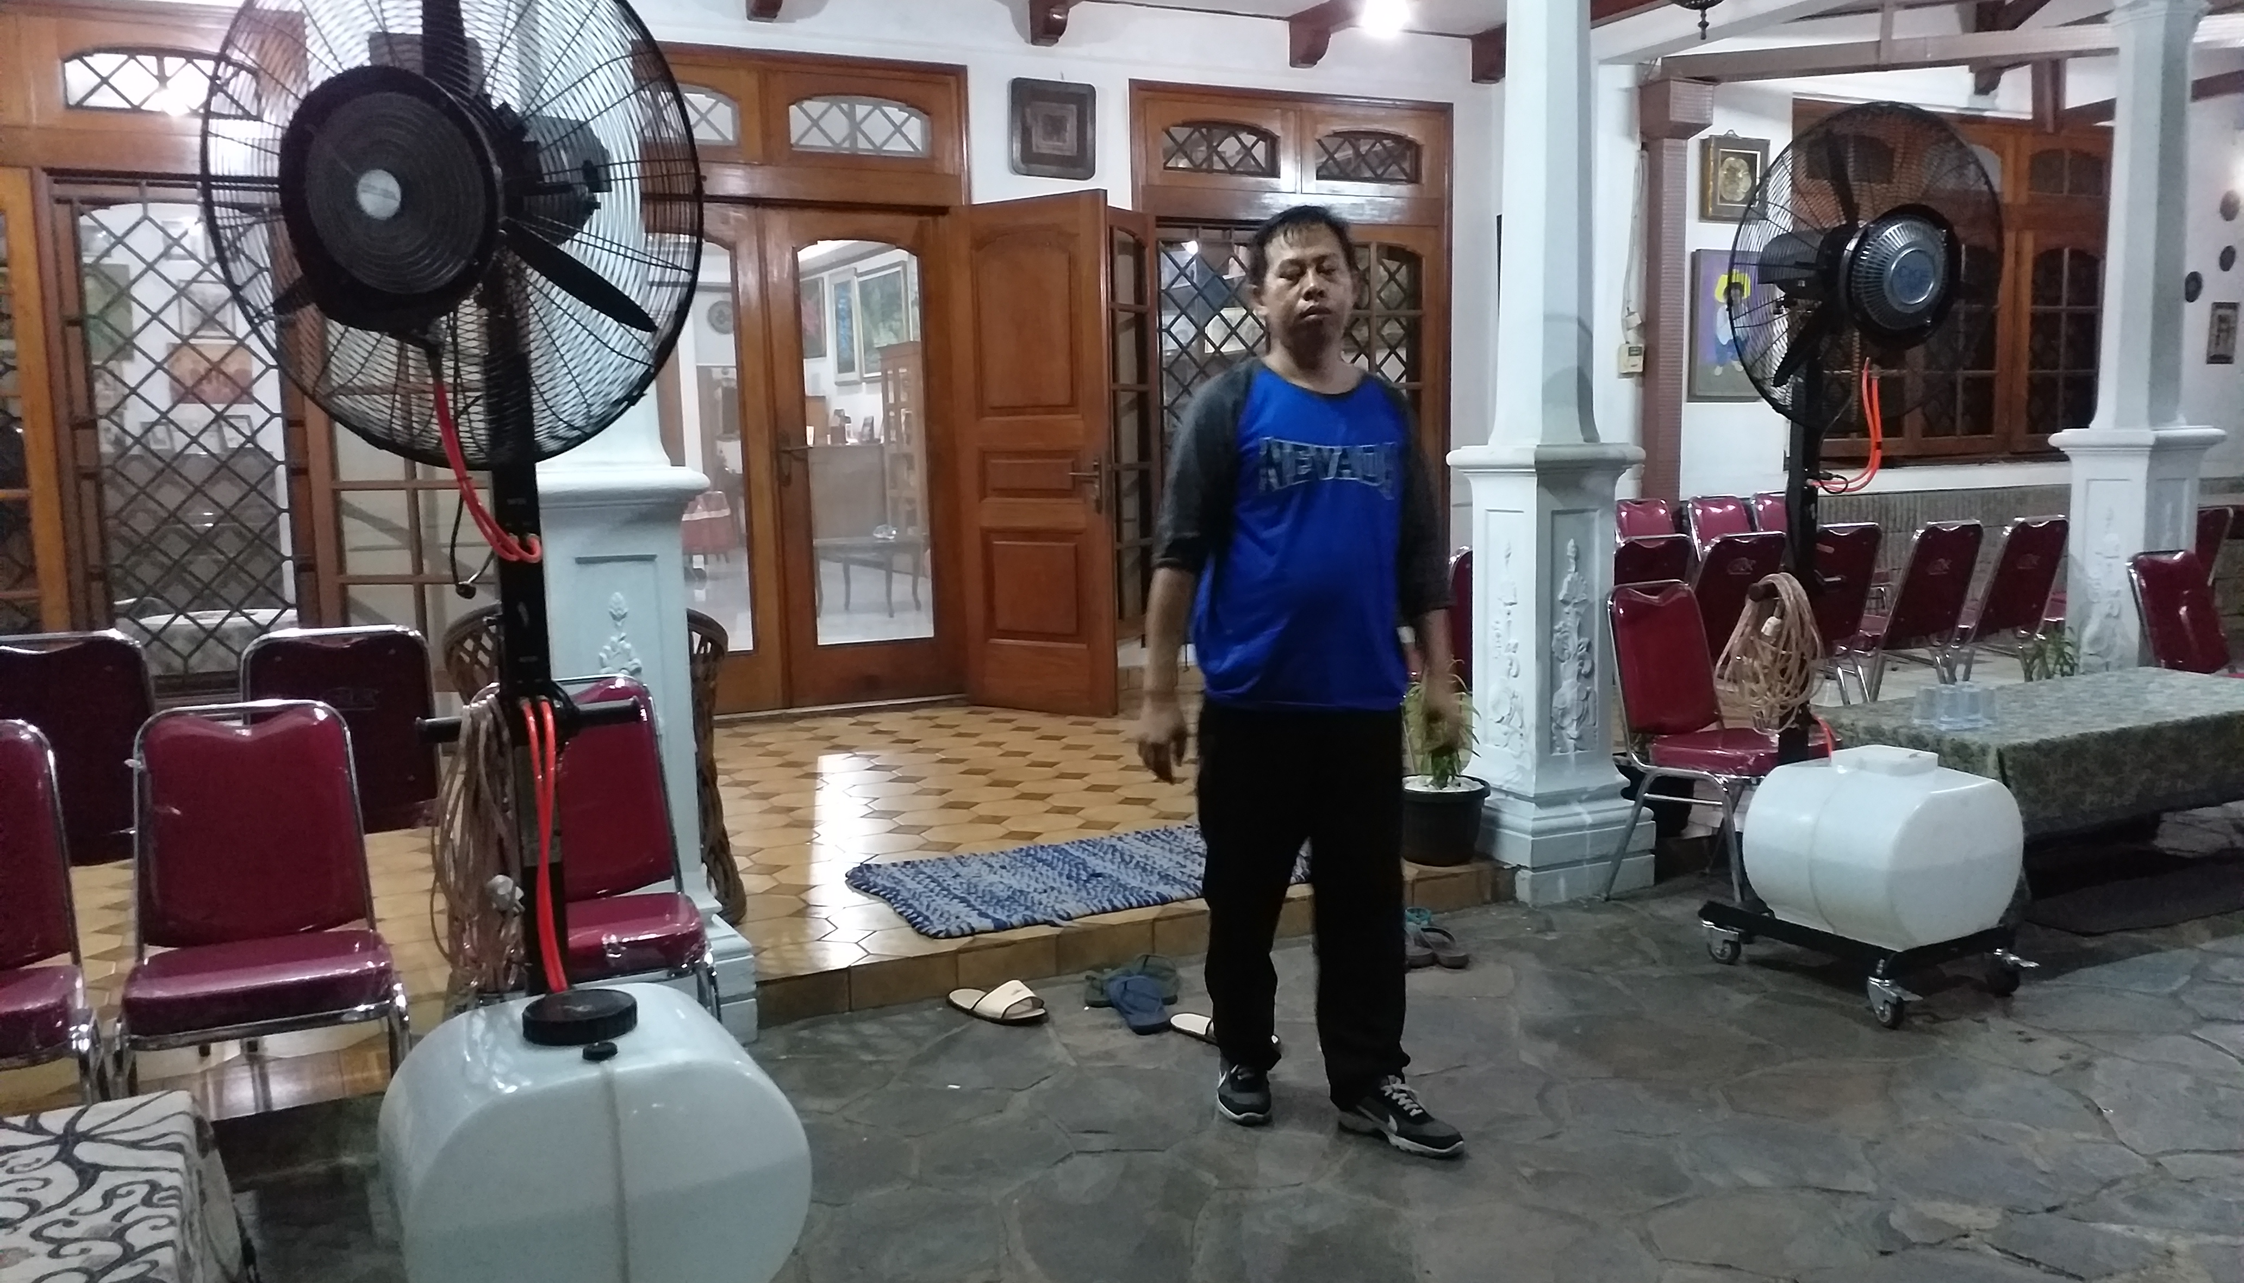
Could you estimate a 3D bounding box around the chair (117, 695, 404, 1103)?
[{"bbox_3d":[-1.466,0.561,2.899,0.442,0.861,0.502,-5,8,-28],"label":"chair"}]

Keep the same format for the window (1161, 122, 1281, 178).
[{"bbox_3d":[0.497,-2.435,8.322,0.674,0.255,0.050,-5,8,-27],"label":"window"}]

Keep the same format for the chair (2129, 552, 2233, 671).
[{"bbox_3d":[3.315,0.188,5.001,0.450,0.860,0.530,-5,8,-26],"label":"chair"}]

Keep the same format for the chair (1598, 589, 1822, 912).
[{"bbox_3d":[1.637,0.289,4.571,0.450,0.857,0.490,-6,9,-35],"label":"chair"}]

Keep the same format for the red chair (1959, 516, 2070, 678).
[{"bbox_3d":[3.575,-0.090,7.030,0.450,0.857,0.490,-6,8,-34],"label":"red chair"}]

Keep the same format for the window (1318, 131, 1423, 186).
[{"bbox_3d":[1.224,-2.418,8.435,0.623,0.277,0.045,-5,8,-25],"label":"window"}]

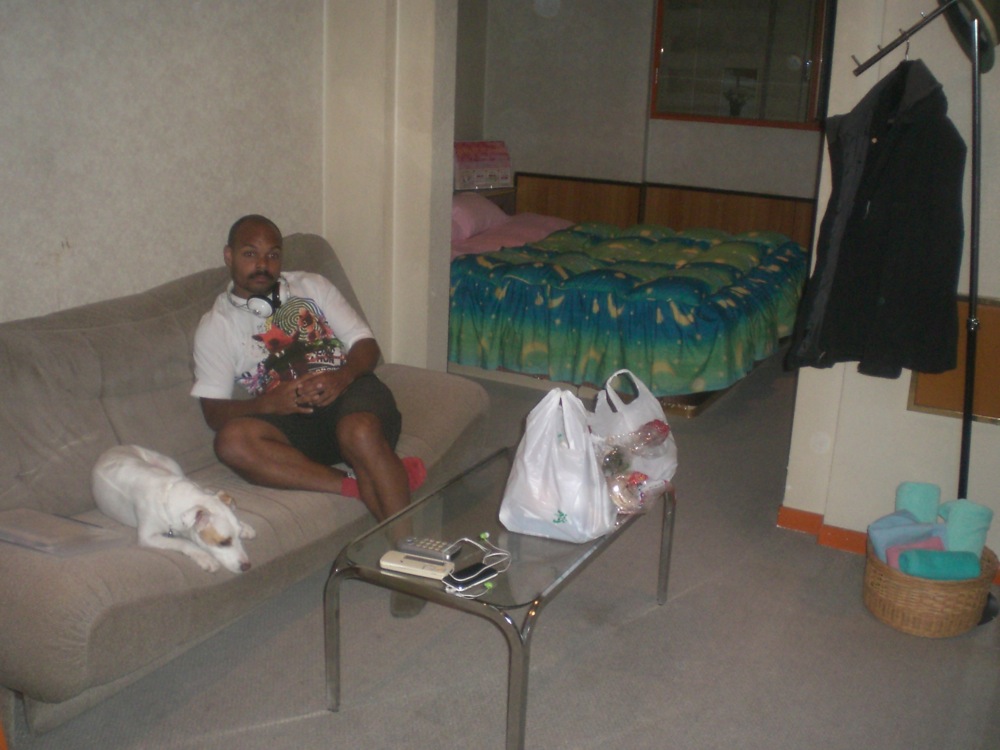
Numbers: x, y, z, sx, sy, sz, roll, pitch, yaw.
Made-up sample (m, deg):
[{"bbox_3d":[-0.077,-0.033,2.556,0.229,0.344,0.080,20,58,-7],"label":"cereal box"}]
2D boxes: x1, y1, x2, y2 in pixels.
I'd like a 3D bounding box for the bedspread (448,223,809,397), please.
[{"bbox_3d":[0.687,-0.428,5.921,1.544,0.566,1.793,11,18,28],"label":"bedspread"}]

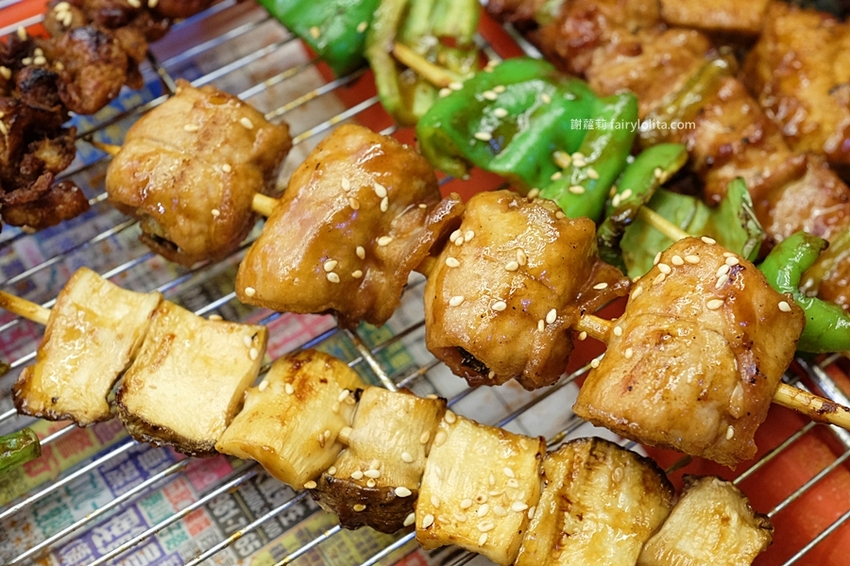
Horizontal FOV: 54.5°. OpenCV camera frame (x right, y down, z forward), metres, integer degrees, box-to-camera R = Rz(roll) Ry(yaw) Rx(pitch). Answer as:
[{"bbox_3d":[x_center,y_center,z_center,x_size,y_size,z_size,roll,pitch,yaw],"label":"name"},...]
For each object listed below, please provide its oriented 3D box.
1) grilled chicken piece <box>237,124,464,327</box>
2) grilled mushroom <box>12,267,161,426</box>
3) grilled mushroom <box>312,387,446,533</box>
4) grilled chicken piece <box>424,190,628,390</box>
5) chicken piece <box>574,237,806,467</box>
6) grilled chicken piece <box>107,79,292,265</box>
[{"bbox_3d":[-0.019,-0.015,0.214,0.036,0.034,0.047,25,67,7],"label":"grilled chicken piece"},{"bbox_3d":[-0.083,0.016,0.204,0.021,0.020,0.037,17,66,3],"label":"grilled mushroom"},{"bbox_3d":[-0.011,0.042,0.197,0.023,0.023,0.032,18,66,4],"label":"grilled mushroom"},{"bbox_3d":[0.025,0.002,0.207,0.043,0.035,0.042,21,66,5],"label":"grilled chicken piece"},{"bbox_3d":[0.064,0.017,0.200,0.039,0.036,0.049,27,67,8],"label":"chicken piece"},{"bbox_3d":[-0.060,-0.029,0.220,0.034,0.032,0.042,30,67,9],"label":"grilled chicken piece"}]

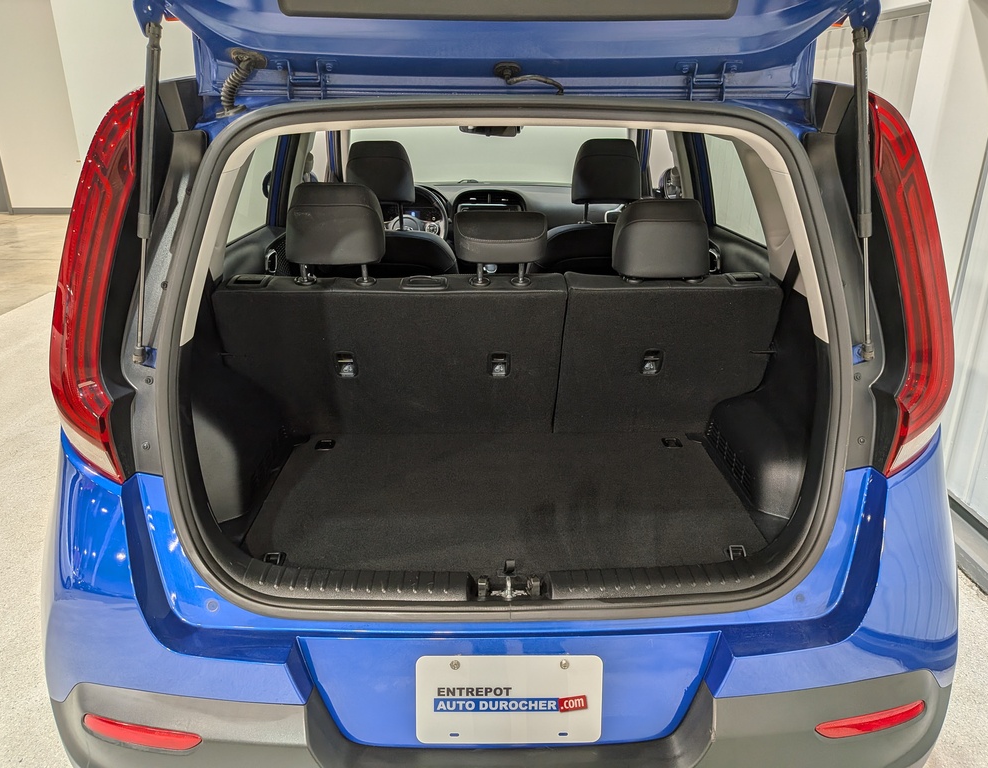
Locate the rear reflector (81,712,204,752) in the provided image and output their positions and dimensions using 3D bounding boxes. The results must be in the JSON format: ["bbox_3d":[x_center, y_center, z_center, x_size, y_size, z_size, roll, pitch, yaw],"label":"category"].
[{"bbox_3d":[-0.614,0.607,1.240,0.228,0.042,0.030,4,20,12],"label":"rear reflector"}]

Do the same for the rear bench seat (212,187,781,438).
[{"bbox_3d":[0.000,-0.100,2.000,1.280,0.950,0.750,-1,20,-1],"label":"rear bench seat"}]

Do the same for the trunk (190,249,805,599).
[{"bbox_3d":[0.014,0.010,1.455,1.100,0.520,0.720,-1,20,-1],"label":"trunk"}]

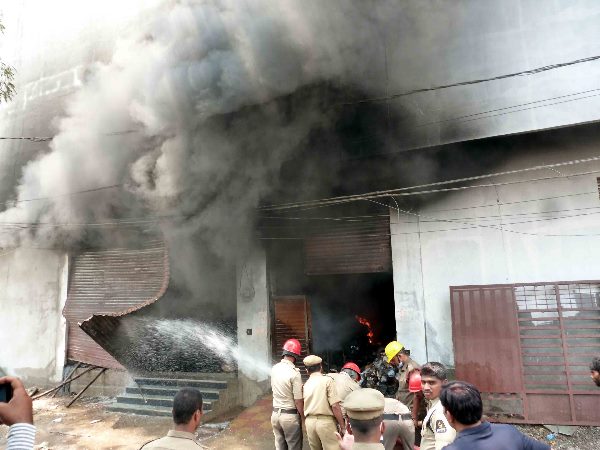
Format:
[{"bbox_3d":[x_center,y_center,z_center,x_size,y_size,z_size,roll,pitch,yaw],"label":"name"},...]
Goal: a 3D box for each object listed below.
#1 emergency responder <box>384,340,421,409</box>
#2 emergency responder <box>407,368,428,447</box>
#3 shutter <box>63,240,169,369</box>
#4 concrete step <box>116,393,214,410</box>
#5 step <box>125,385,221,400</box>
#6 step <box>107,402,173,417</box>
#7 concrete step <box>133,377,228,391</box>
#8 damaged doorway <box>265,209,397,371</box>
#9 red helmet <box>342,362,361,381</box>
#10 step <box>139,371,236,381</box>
[{"bbox_3d":[1.506,2.491,6.793,0.450,1.683,0.500,-2,-7,-6],"label":"emergency responder"},{"bbox_3d":[1.423,2.431,5.604,0.520,1.505,0.550,-6,-8,26],"label":"emergency responder"},{"bbox_3d":[-4.585,1.943,11.987,3.263,3.133,0.500,-5,-8,22],"label":"shutter"},{"bbox_3d":[-2.847,3.774,10.375,2.445,0.138,0.291,-5,-8,22],"label":"concrete step"},{"bbox_3d":[-2.741,3.667,10.660,2.445,0.138,0.291,-5,-8,22],"label":"step"},{"bbox_3d":[-2.952,3.881,10.090,2.445,0.138,0.291,-5,-8,22],"label":"step"},{"bbox_3d":[-2.635,3.560,10.945,2.445,0.138,0.291,-5,-8,22],"label":"concrete step"},{"bbox_3d":[0.648,1.417,10.137,2.745,3.356,0.300,-5,-8,22],"label":"damaged doorway"},{"bbox_3d":[0.711,2.029,6.700,0.280,0.170,0.220,32,-14,-25],"label":"red helmet"},{"bbox_3d":[-2.529,3.453,11.230,2.445,0.138,0.291,-5,-8,22],"label":"step"}]

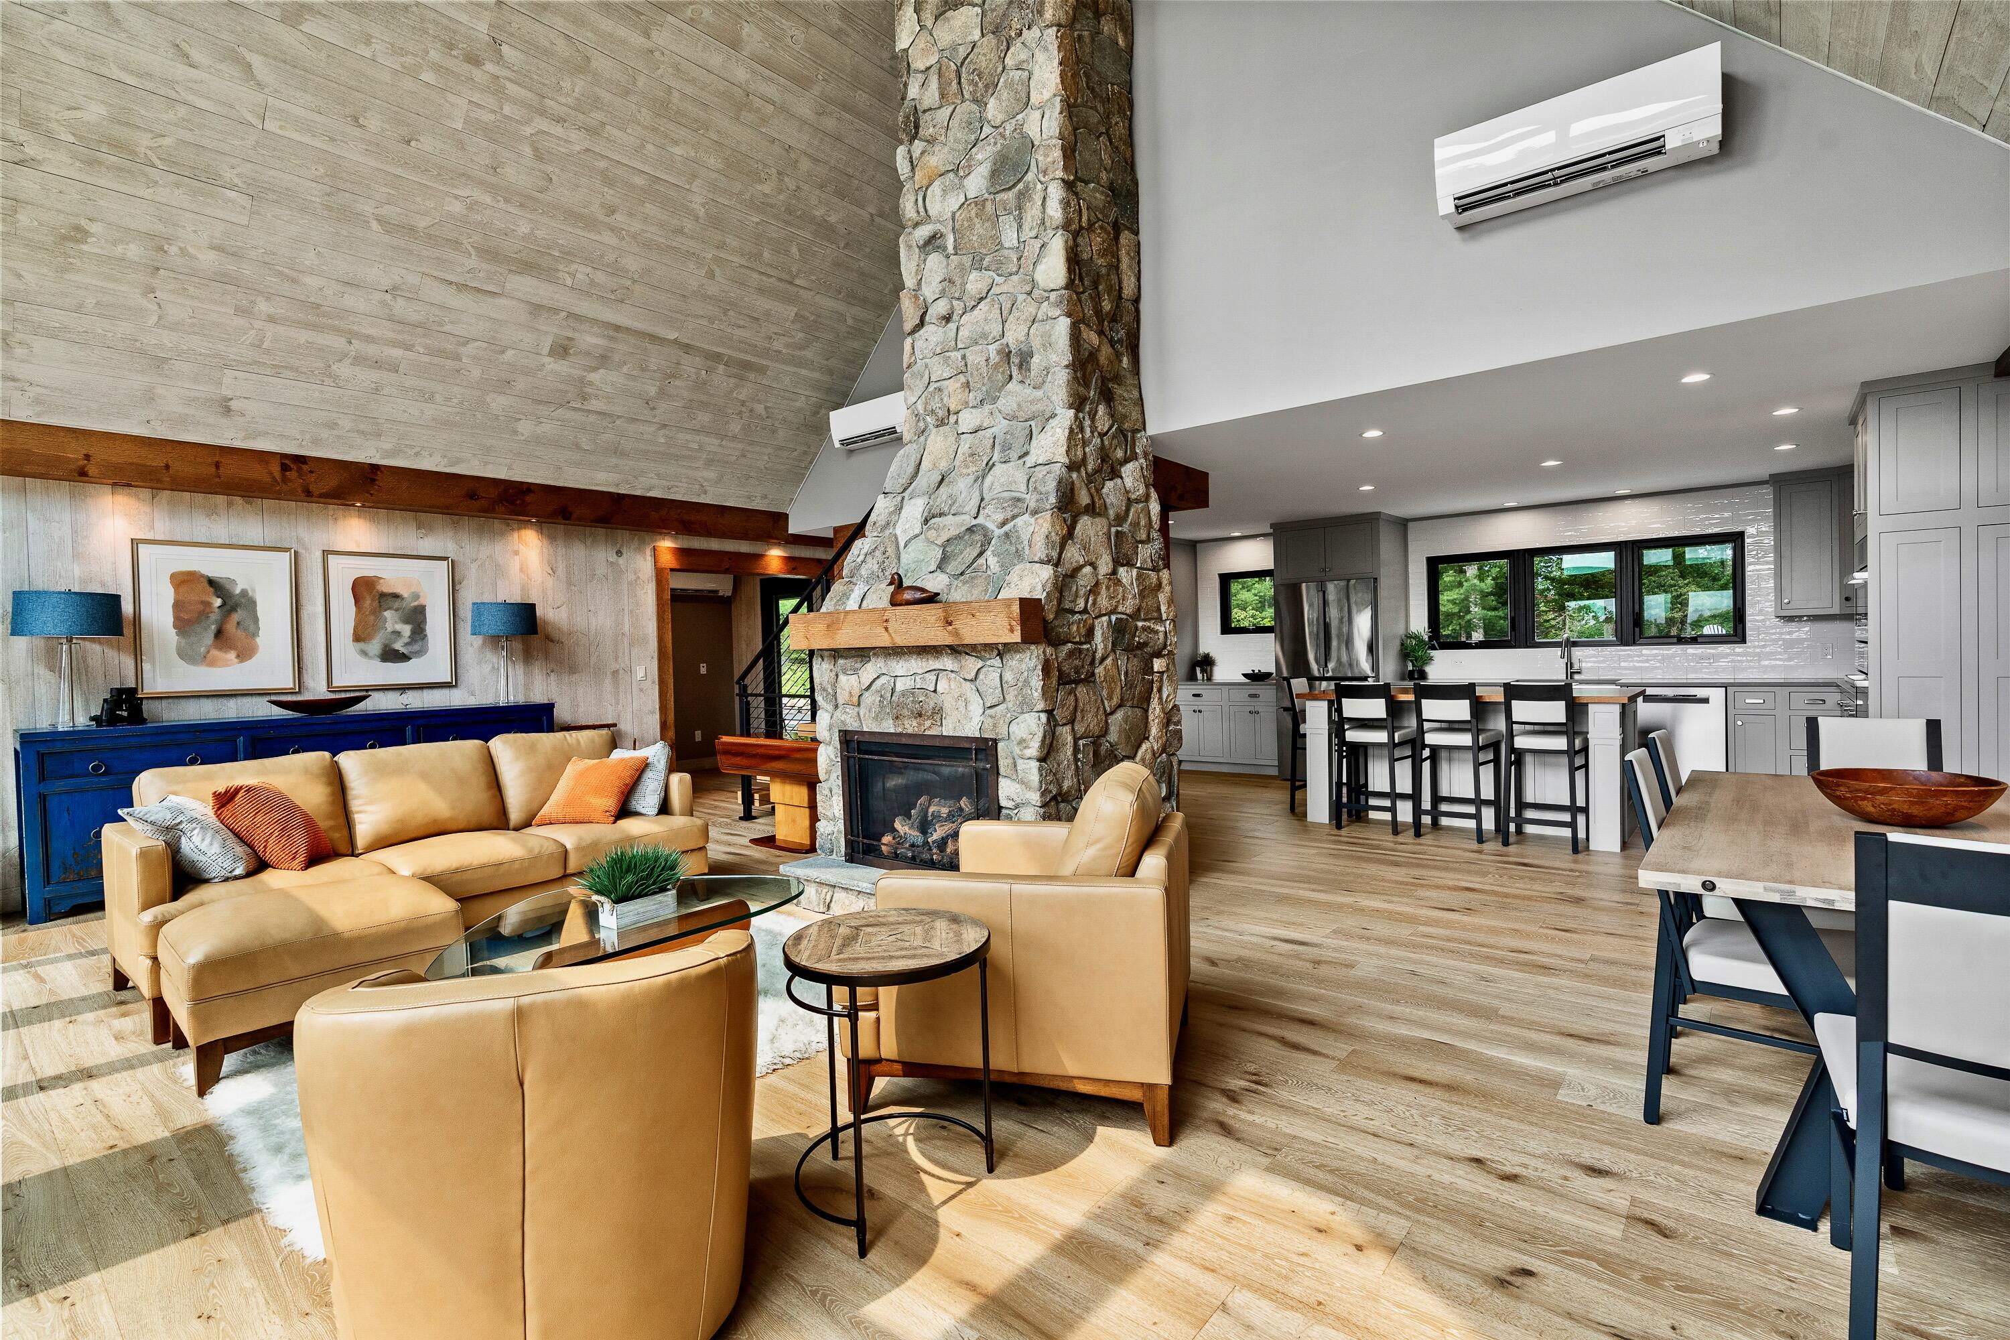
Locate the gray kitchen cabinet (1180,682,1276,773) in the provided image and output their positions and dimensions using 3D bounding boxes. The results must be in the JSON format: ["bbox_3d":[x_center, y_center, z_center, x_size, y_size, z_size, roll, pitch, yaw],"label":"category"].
[{"bbox_3d":[2.440,0.582,9.427,1.140,0.910,0.583,0,2,39],"label":"gray kitchen cabinet"}]

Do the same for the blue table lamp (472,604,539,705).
[{"bbox_3d":[-3.700,-0.130,6.616,0.430,0.765,0.430,0,2,39],"label":"blue table lamp"}]

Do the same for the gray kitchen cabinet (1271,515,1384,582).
[{"bbox_3d":[3.214,-1.119,8.528,0.982,0.563,0.878,0,2,39],"label":"gray kitchen cabinet"}]

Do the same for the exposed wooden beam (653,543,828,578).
[{"bbox_3d":[-2.456,-1.000,8.570,0.180,0.195,2.033,0,2,39],"label":"exposed wooden beam"}]

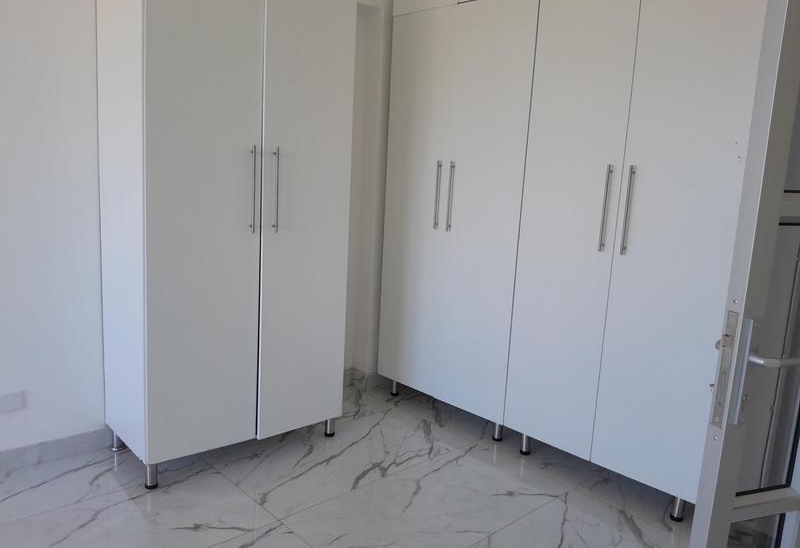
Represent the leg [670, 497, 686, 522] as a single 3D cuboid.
[{"bbox_3d":[1.168,0.975,2.519,0.050,0.108,0.050,-5,12,-44],"label":"leg"}]

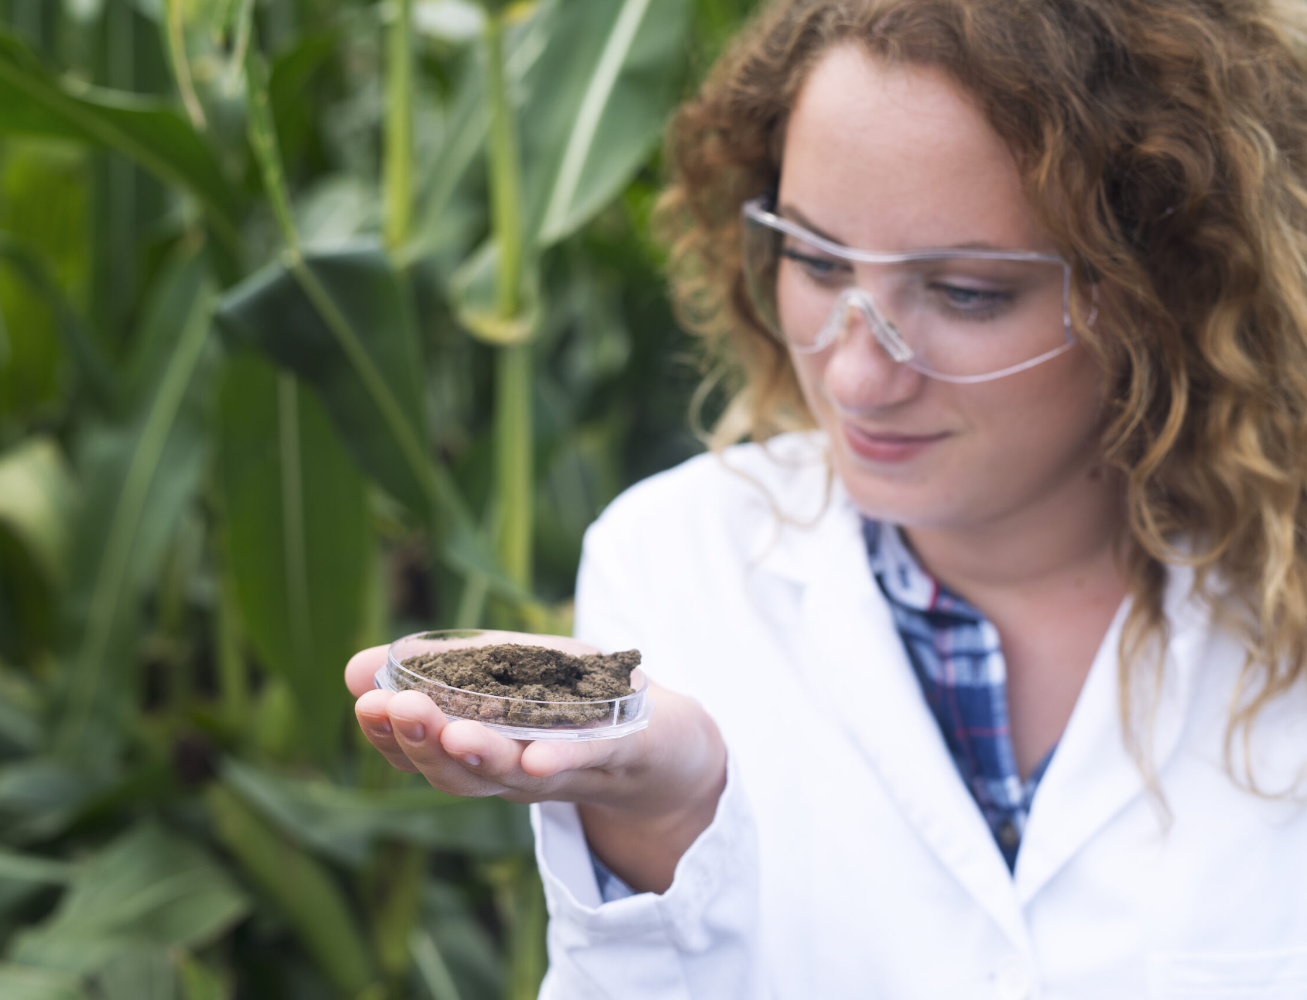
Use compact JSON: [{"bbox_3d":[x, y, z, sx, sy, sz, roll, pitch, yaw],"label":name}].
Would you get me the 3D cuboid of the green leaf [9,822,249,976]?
[{"bbox_3d":[-0.399,0.303,1.580,0.180,0.110,0.100,0,8,0],"label":"green leaf"}]

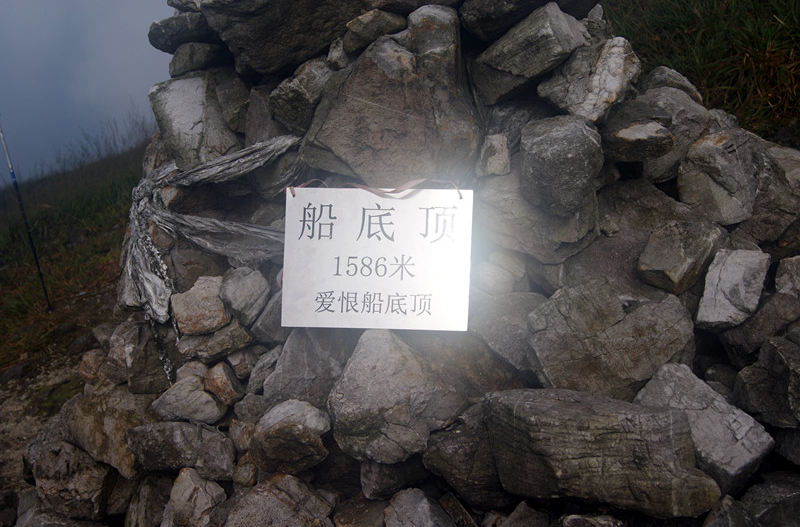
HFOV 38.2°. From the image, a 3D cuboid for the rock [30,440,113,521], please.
[{"bbox_3d":[-0.687,0.454,2.420,0.168,0.158,0.155,0,10,0],"label":"rock"}]

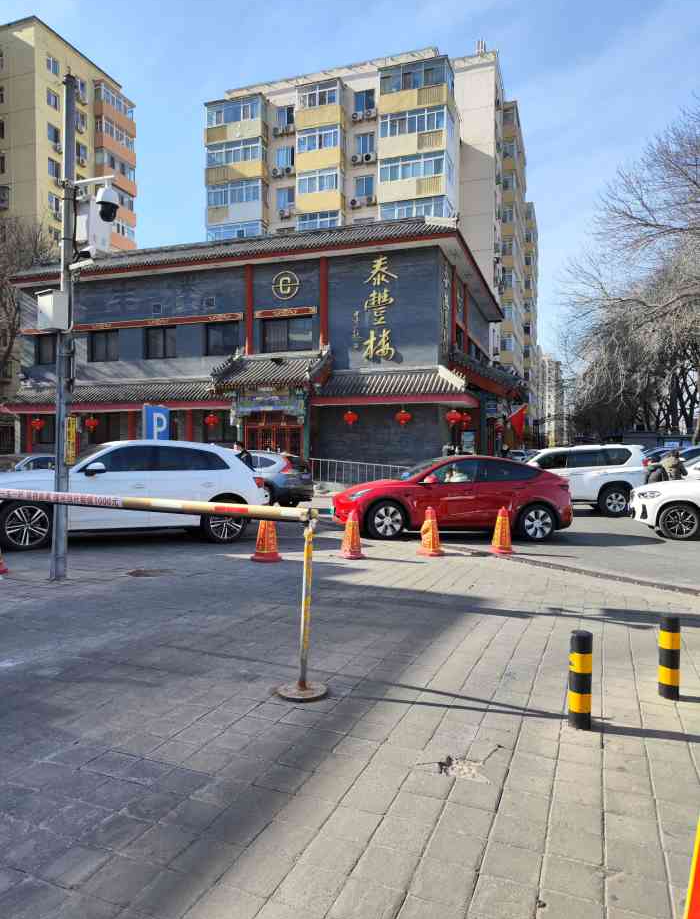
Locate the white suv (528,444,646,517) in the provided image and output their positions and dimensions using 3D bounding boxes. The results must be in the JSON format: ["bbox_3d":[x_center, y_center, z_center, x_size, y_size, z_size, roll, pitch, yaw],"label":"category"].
[{"bbox_3d":[5.720,0.550,17.950,4.750,1.860,1.870,1,1,6],"label":"white suv"}]

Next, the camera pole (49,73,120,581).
[{"bbox_3d":[-2.830,-1.400,6.950,0.800,5.500,0.400,2,1,21],"label":"camera pole"}]

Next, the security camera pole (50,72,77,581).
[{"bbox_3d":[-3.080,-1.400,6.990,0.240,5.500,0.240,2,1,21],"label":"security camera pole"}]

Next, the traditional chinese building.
[{"bbox_3d":[-2.800,-4.150,33.600,21.700,10.400,17.000,1,1,18],"label":"traditional chinese building"}]

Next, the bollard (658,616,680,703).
[{"bbox_3d":[1.950,1.215,3.940,0.114,0.495,0.114,1,1,21],"label":"bollard"}]

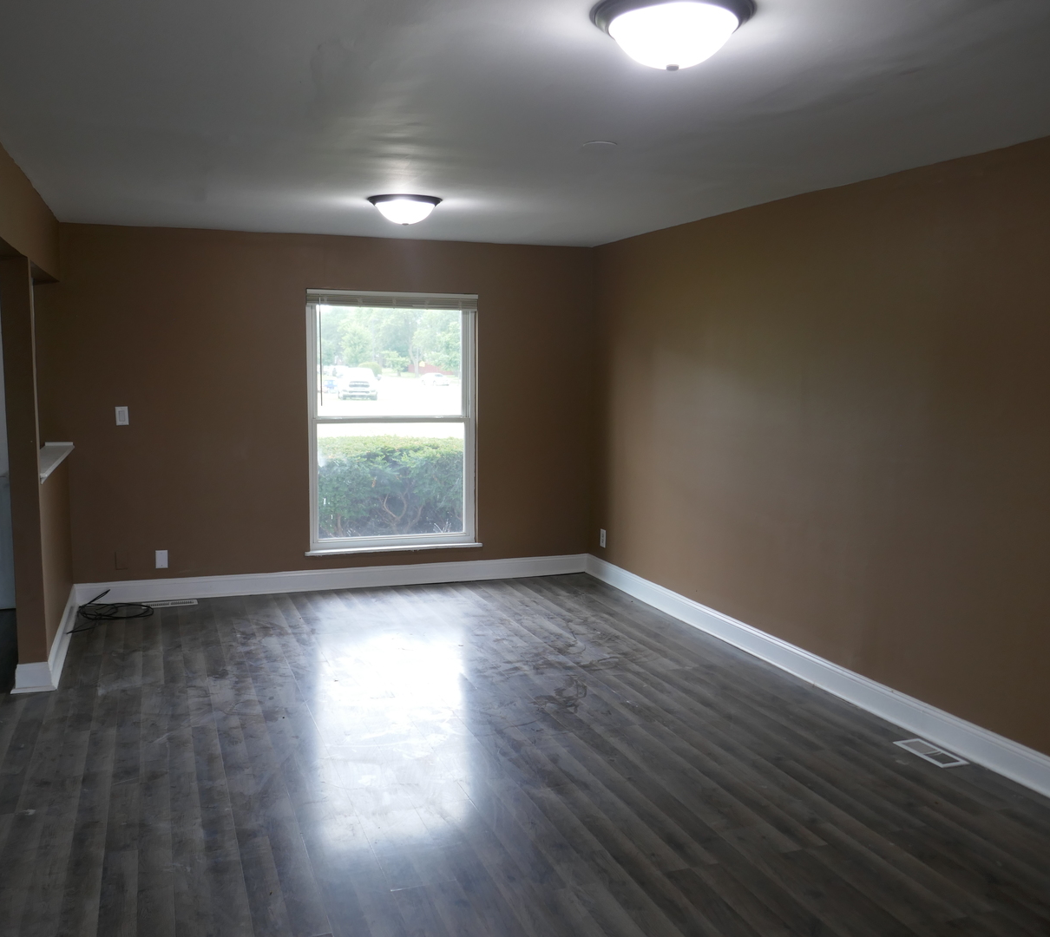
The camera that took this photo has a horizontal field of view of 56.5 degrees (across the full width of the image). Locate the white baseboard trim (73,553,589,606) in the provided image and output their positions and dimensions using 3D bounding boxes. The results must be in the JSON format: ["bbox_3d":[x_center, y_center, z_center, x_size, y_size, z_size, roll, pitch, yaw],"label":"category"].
[{"bbox_3d":[-1.201,0.765,6.811,3.530,0.151,0.020,-2,7,-18],"label":"white baseboard trim"}]

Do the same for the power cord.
[{"bbox_3d":[-2.516,0.866,5.967,0.460,0.130,0.750,-2,7,-18],"label":"power cord"}]

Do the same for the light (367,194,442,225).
[{"bbox_3d":[-0.624,-1.332,5.103,0.385,0.132,0.385,-2,7,-18],"label":"light"}]

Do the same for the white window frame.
[{"bbox_3d":[-0.912,-0.319,6.832,1.190,1.790,0.130,-2,7,-18],"label":"white window frame"}]

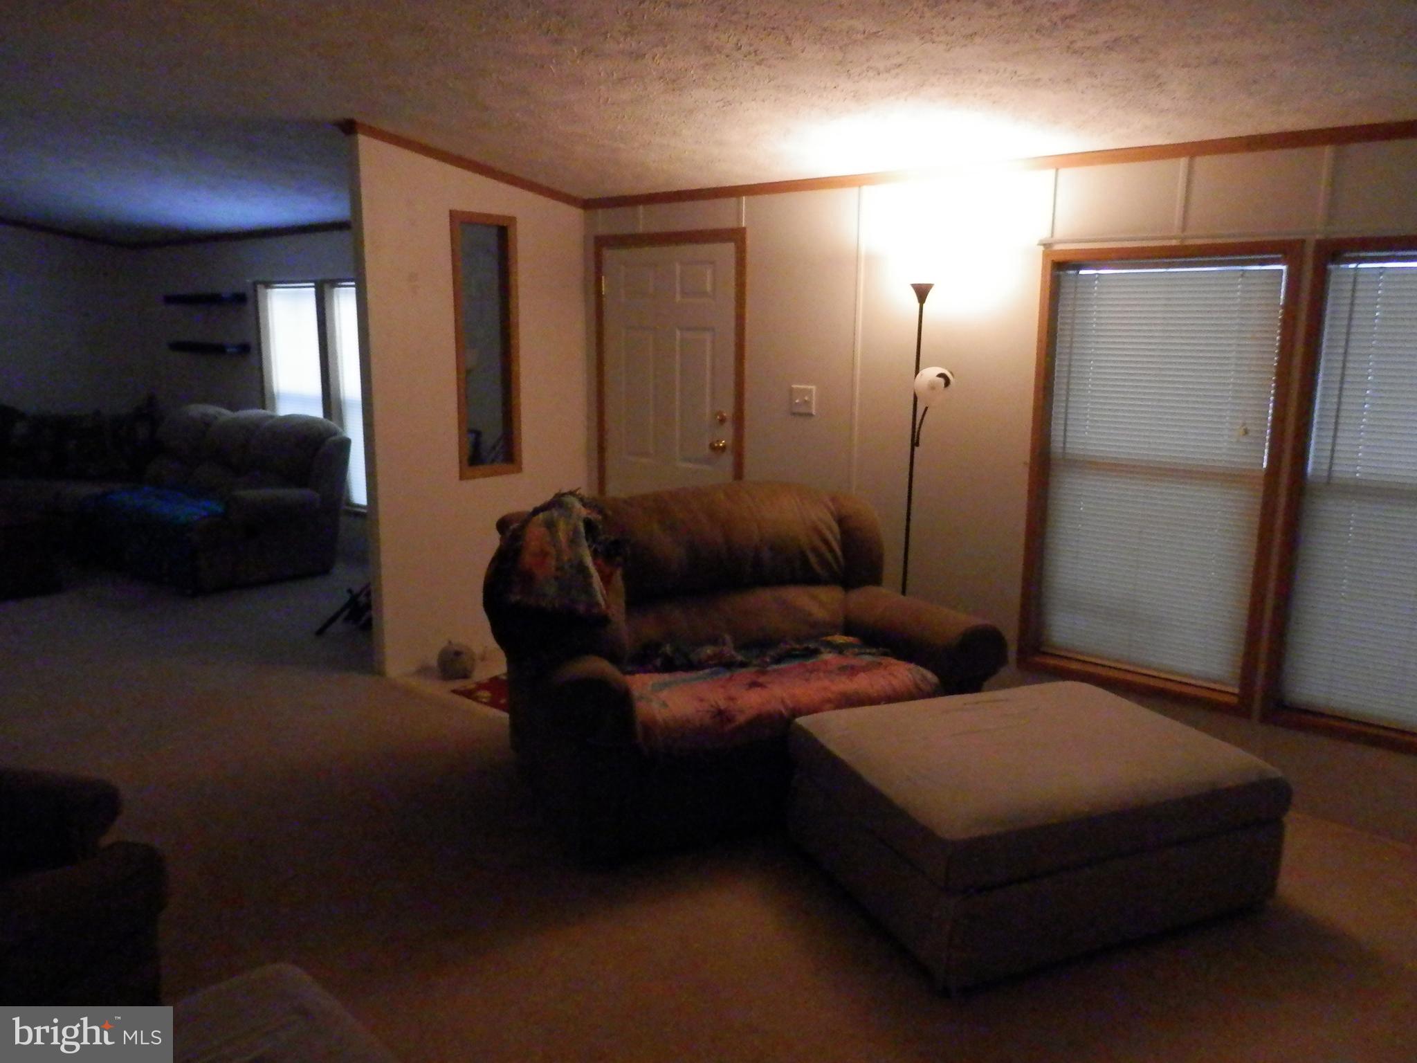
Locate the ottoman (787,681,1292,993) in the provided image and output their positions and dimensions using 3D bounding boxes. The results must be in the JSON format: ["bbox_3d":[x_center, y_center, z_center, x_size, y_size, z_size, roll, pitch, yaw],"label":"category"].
[{"bbox_3d":[0.922,0.818,3.006,1.096,0.406,0.817,-4,12,-21],"label":"ottoman"}]

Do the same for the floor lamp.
[{"bbox_3d":[0.836,-0.108,4.184,0.295,1.766,0.264,4,12,16],"label":"floor lamp"}]

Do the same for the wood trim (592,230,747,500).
[{"bbox_3d":[-0.203,-0.460,5.215,0.955,2.041,0.091,9,14,38],"label":"wood trim"}]

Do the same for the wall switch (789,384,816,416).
[{"bbox_3d":[0.427,-0.591,4.635,0.124,0.126,0.018,9,14,38],"label":"wall switch"}]

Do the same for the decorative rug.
[{"bbox_3d":[-0.544,0.705,4.544,0.914,0.012,0.762,9,14,38],"label":"decorative rug"}]

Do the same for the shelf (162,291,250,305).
[{"bbox_3d":[-3.844,-1.773,7.806,0.914,0.059,0.193,9,14,38],"label":"shelf"}]

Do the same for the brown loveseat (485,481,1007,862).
[{"bbox_3d":[0.094,0.379,3.620,1.565,1.016,1.026,-4,12,-22],"label":"brown loveseat"}]

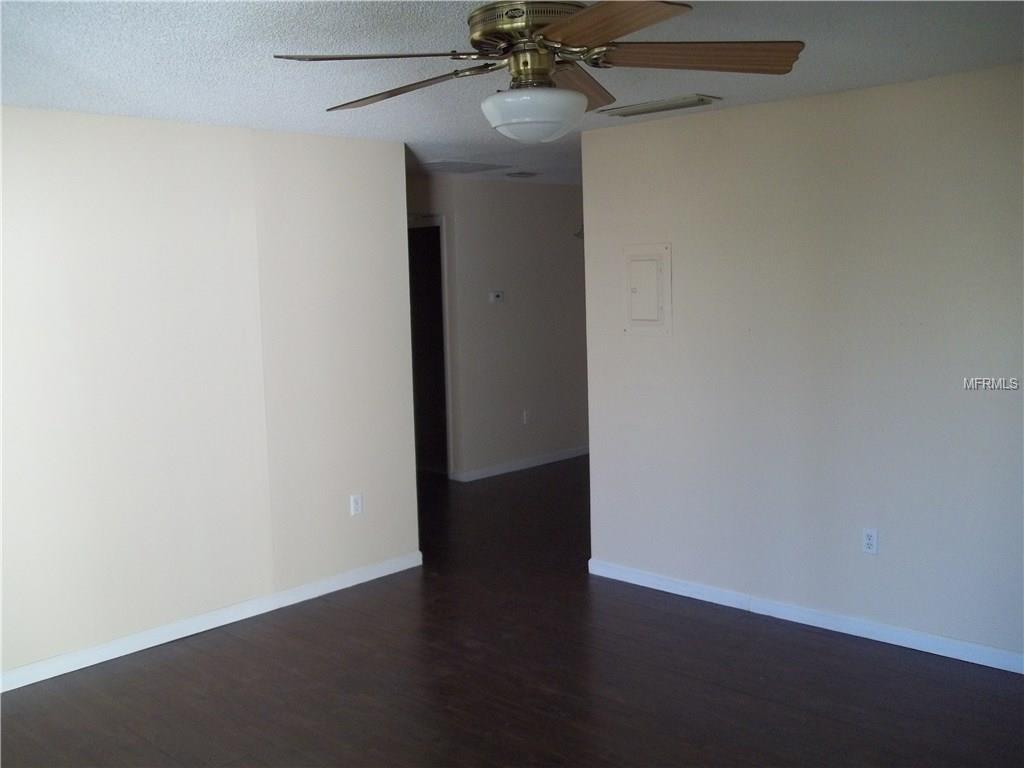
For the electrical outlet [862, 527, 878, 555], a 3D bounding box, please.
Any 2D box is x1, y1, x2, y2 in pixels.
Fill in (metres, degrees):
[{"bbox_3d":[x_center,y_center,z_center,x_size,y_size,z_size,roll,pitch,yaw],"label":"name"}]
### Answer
[{"bbox_3d":[1.606,0.706,4.237,0.071,0.116,0.010,4,9,41],"label":"electrical outlet"}]

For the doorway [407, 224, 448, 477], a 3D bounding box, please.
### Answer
[{"bbox_3d":[-0.825,-0.263,8.027,0.780,2.060,0.110,4,9,41],"label":"doorway"}]

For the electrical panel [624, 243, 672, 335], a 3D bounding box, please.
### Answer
[{"bbox_3d":[0.696,-0.485,4.860,0.300,0.480,0.025,4,9,41],"label":"electrical panel"}]

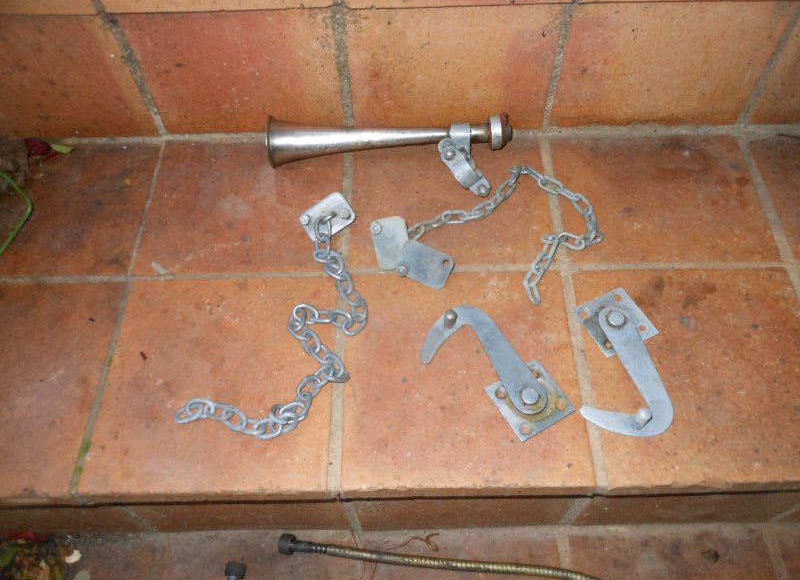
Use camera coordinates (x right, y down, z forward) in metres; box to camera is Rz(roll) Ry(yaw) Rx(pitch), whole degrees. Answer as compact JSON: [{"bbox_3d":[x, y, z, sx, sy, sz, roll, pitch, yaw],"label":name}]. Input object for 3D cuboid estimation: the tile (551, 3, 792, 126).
[{"bbox_3d":[0.261,-0.227,0.648,0.198,0.149,0.019,-1,59,1],"label":"tile"}]

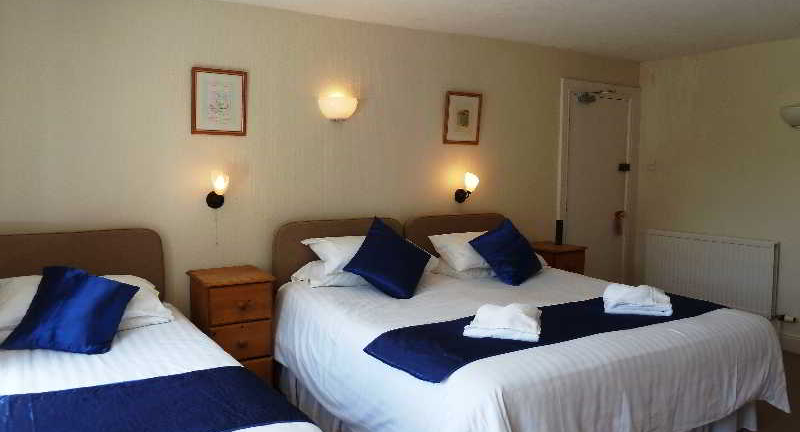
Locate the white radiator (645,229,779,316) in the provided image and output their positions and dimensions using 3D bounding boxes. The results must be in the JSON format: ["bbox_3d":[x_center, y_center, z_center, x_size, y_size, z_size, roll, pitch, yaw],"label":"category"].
[{"bbox_3d":[2.490,0.438,4.735,0.090,0.543,1.115,-2,5,-29],"label":"white radiator"}]

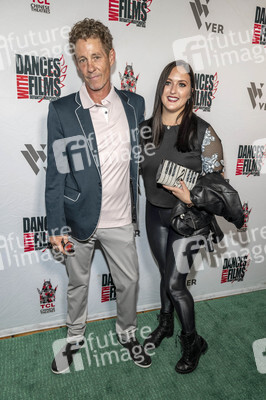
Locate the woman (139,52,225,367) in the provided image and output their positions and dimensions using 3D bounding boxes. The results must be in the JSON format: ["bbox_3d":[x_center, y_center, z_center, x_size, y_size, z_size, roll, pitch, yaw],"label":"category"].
[{"bbox_3d":[0.254,0.145,1.658,0.520,1.670,0.420,9,16,24],"label":"woman"}]

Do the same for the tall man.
[{"bbox_3d":[-0.133,0.061,1.599,0.620,1.830,0.400,-1,15,-12],"label":"tall man"}]

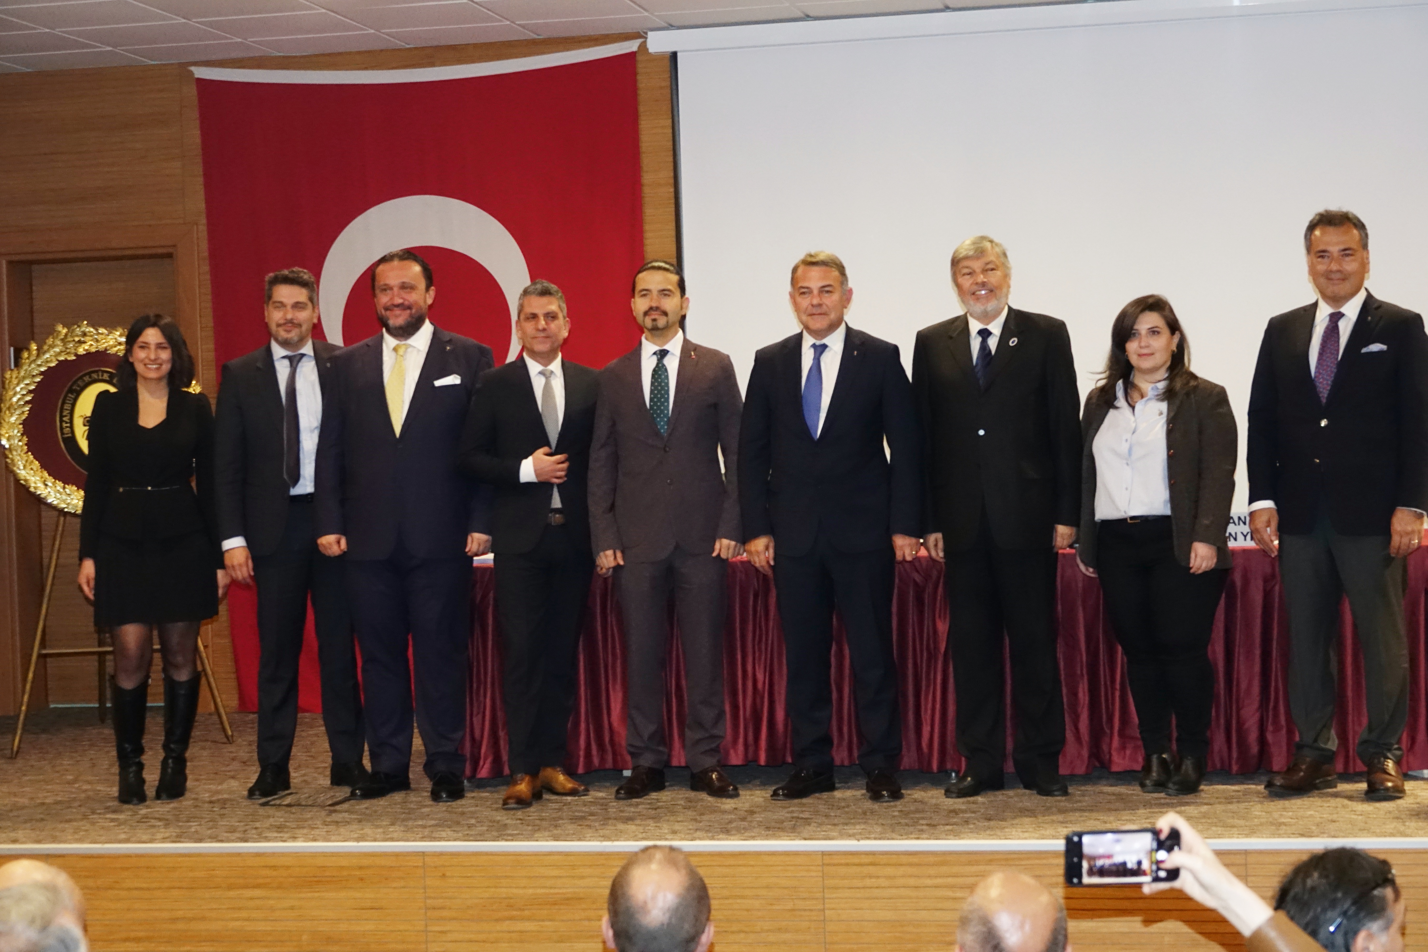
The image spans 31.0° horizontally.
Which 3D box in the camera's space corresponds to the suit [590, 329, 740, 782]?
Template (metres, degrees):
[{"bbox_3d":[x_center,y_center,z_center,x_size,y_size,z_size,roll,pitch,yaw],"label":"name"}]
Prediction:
[{"bbox_3d":[-0.164,0.261,8.709,0.510,1.478,0.330,-2,1,3],"label":"suit"}]

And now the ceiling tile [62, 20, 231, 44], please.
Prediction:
[{"bbox_3d":[-2.386,-1.865,10.871,0.600,0.018,0.600,-2,1,11],"label":"ceiling tile"}]

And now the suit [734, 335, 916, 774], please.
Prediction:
[{"bbox_3d":[0.381,0.239,8.539,0.585,1.482,0.340,-2,1,8],"label":"suit"}]

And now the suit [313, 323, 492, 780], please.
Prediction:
[{"bbox_3d":[-1.071,0.258,8.875,0.600,1.568,0.370,-2,1,2],"label":"suit"}]

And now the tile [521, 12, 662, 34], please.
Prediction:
[{"bbox_3d":[-0.520,-1.934,11.038,0.600,0.018,0.451,-2,1,11],"label":"tile"}]

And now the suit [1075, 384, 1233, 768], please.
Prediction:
[{"bbox_3d":[1.449,0.301,8.420,0.510,1.240,0.320,-1,1,22],"label":"suit"}]

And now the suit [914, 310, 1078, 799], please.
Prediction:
[{"bbox_3d":[0.924,0.231,8.460,0.550,1.560,0.340,-2,1,13],"label":"suit"}]

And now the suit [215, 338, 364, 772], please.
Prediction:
[{"bbox_3d":[-1.476,0.279,9.080,0.540,1.520,0.330,-2,1,0],"label":"suit"}]

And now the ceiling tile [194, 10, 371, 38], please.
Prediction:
[{"bbox_3d":[-1.787,-1.875,10.689,0.598,0.025,0.598,-2,1,12],"label":"ceiling tile"}]

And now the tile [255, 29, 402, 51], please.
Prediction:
[{"bbox_3d":[-1.682,-1.890,11.195,0.598,0.025,0.437,-2,1,12],"label":"tile"}]

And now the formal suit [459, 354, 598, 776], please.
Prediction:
[{"bbox_3d":[-0.614,0.299,8.680,0.510,1.410,0.330,-2,1,-9],"label":"formal suit"}]

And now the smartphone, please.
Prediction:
[{"bbox_3d":[0.545,0.509,3.450,0.153,0.074,0.009,-3,6,-3],"label":"smartphone"}]

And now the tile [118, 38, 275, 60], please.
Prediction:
[{"bbox_3d":[-2.267,-1.873,11.317,0.598,0.025,0.437,-2,1,12],"label":"tile"}]

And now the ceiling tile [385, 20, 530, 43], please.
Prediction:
[{"bbox_3d":[-1.097,-1.907,11.073,0.598,0.025,0.437,-2,1,12],"label":"ceiling tile"}]

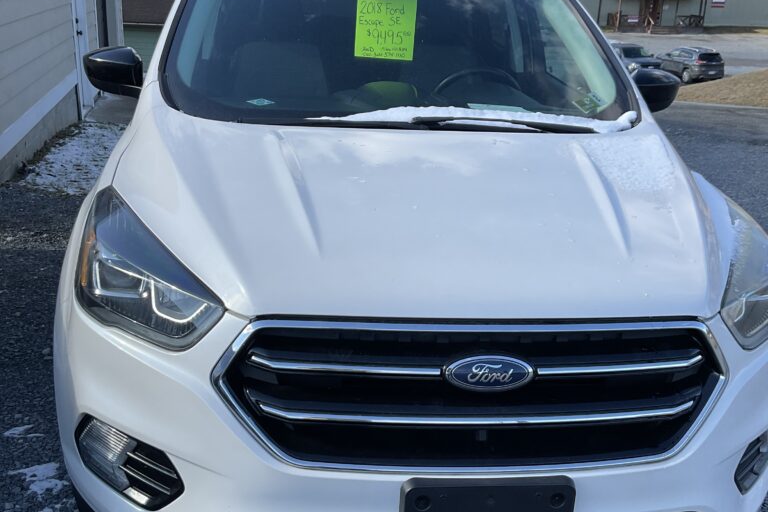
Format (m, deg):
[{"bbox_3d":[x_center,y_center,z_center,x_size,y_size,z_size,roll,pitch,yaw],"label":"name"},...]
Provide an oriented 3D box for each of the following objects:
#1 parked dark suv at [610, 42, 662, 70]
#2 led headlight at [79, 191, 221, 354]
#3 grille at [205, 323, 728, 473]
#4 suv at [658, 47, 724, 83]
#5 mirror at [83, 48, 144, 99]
[{"bbox_3d":[12.700,-10.114,44.430,1.870,1.710,4.650,-2,19,-13],"label":"parked dark suv"},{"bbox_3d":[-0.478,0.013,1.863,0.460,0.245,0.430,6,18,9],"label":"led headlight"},{"bbox_3d":[0.199,0.269,1.681,1.050,0.305,0.165,1,18,-8],"label":"grille"},{"bbox_3d":[16.261,-10.248,45.678,1.860,1.680,4.600,-2,19,-11],"label":"suv"},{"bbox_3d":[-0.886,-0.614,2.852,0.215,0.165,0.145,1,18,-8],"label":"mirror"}]

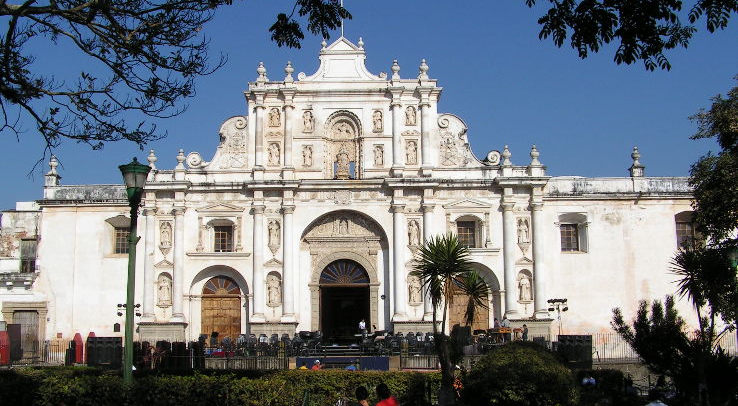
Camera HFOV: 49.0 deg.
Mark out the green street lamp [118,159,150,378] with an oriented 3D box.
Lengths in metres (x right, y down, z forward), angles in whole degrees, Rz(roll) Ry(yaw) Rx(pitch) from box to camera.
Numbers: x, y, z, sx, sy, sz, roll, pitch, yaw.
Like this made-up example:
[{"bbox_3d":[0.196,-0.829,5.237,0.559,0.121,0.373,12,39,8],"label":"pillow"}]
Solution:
[{"bbox_3d":[-4.016,1.736,13.570,0.549,5.046,0.549,0,-8,0],"label":"green street lamp"}]

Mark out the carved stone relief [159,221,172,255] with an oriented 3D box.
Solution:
[{"bbox_3d":[-15.245,2.585,60.711,1.056,2.559,0.600,-1,-8,1],"label":"carved stone relief"}]

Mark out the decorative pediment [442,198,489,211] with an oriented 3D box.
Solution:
[{"bbox_3d":[7.718,0.118,63.665,3.731,0.872,0.450,0,-8,0],"label":"decorative pediment"}]

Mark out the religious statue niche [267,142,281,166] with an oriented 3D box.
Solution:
[{"bbox_3d":[-7.238,-3.676,61.420,1.064,1.855,0.550,-1,-8,1],"label":"religious statue niche"}]

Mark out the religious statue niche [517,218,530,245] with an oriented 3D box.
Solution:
[{"bbox_3d":[10.693,2.007,56.269,0.962,1.812,0.450,-1,-10,2],"label":"religious statue niche"}]

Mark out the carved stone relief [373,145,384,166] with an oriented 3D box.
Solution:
[{"bbox_3d":[0.717,-3.587,61.206,0.906,1.693,0.500,-1,-8,1],"label":"carved stone relief"}]

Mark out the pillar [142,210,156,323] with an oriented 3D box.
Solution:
[{"bbox_3d":[-17.011,4.797,62.950,1.088,8.736,0.980,0,-8,0],"label":"pillar"}]

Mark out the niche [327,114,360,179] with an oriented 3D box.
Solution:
[{"bbox_3d":[-1.825,-4.080,58.094,2.382,4.492,1.100,-1,-10,0],"label":"niche"}]

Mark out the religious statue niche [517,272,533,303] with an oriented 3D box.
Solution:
[{"bbox_3d":[11.492,6.205,59.508,1.170,2.338,0.600,-1,-8,1],"label":"religious statue niche"}]

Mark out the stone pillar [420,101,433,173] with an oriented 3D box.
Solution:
[{"bbox_3d":[4.036,-4.720,57.486,0.800,5.050,0.780,-1,-10,0],"label":"stone pillar"}]

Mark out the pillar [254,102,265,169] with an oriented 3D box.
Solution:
[{"bbox_3d":[-7.691,-4.684,57.677,0.781,4.732,0.800,-1,-10,2],"label":"pillar"}]

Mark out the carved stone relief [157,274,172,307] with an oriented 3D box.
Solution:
[{"bbox_3d":[-14.124,6.114,56.471,1.119,2.348,0.650,-1,-10,2],"label":"carved stone relief"}]

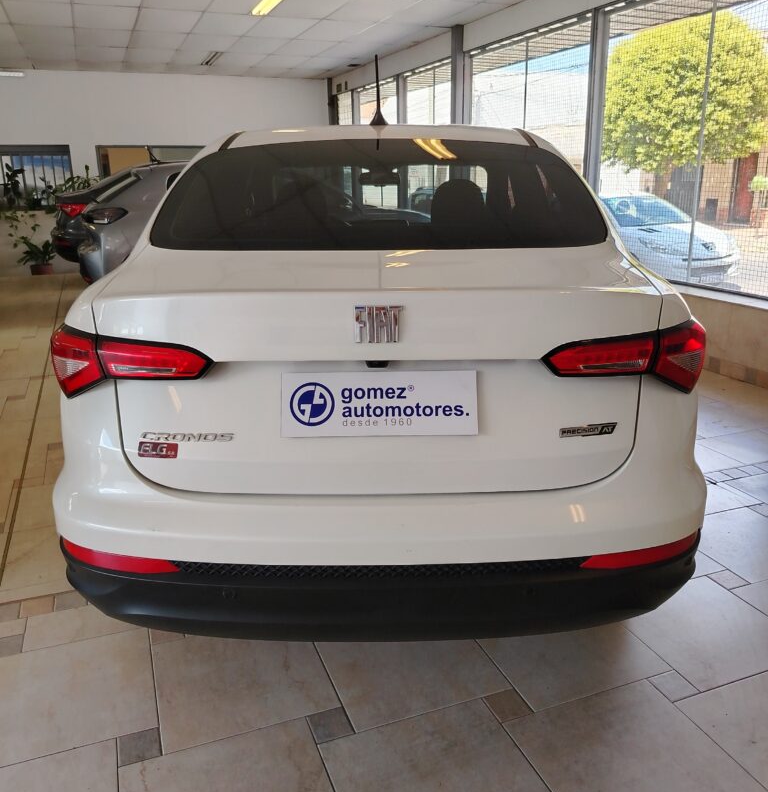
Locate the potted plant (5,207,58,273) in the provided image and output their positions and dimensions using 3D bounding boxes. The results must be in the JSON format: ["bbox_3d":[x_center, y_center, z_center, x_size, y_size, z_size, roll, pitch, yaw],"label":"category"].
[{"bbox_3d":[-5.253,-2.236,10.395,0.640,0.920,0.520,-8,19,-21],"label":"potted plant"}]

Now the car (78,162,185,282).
[{"bbox_3d":[-1.365,-1.898,8.116,4.200,1.500,1.760,-10,20,-27],"label":"car"}]

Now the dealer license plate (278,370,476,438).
[{"bbox_3d":[-0.009,0.017,1.447,0.400,0.132,0.015,-1,-5,1],"label":"dealer license plate"}]

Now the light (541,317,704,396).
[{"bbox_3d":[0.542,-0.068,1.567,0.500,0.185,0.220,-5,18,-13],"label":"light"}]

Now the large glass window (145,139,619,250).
[{"bbox_3d":[-0.015,-0.596,2.097,1.250,0.090,0.660,-1,44,1],"label":"large glass window"}]

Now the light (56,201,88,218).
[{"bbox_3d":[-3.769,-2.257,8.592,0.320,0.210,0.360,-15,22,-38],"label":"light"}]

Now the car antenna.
[{"bbox_3d":[-0.023,-1.038,2.431,0.060,0.225,0.140,-1,17,1],"label":"car antenna"}]

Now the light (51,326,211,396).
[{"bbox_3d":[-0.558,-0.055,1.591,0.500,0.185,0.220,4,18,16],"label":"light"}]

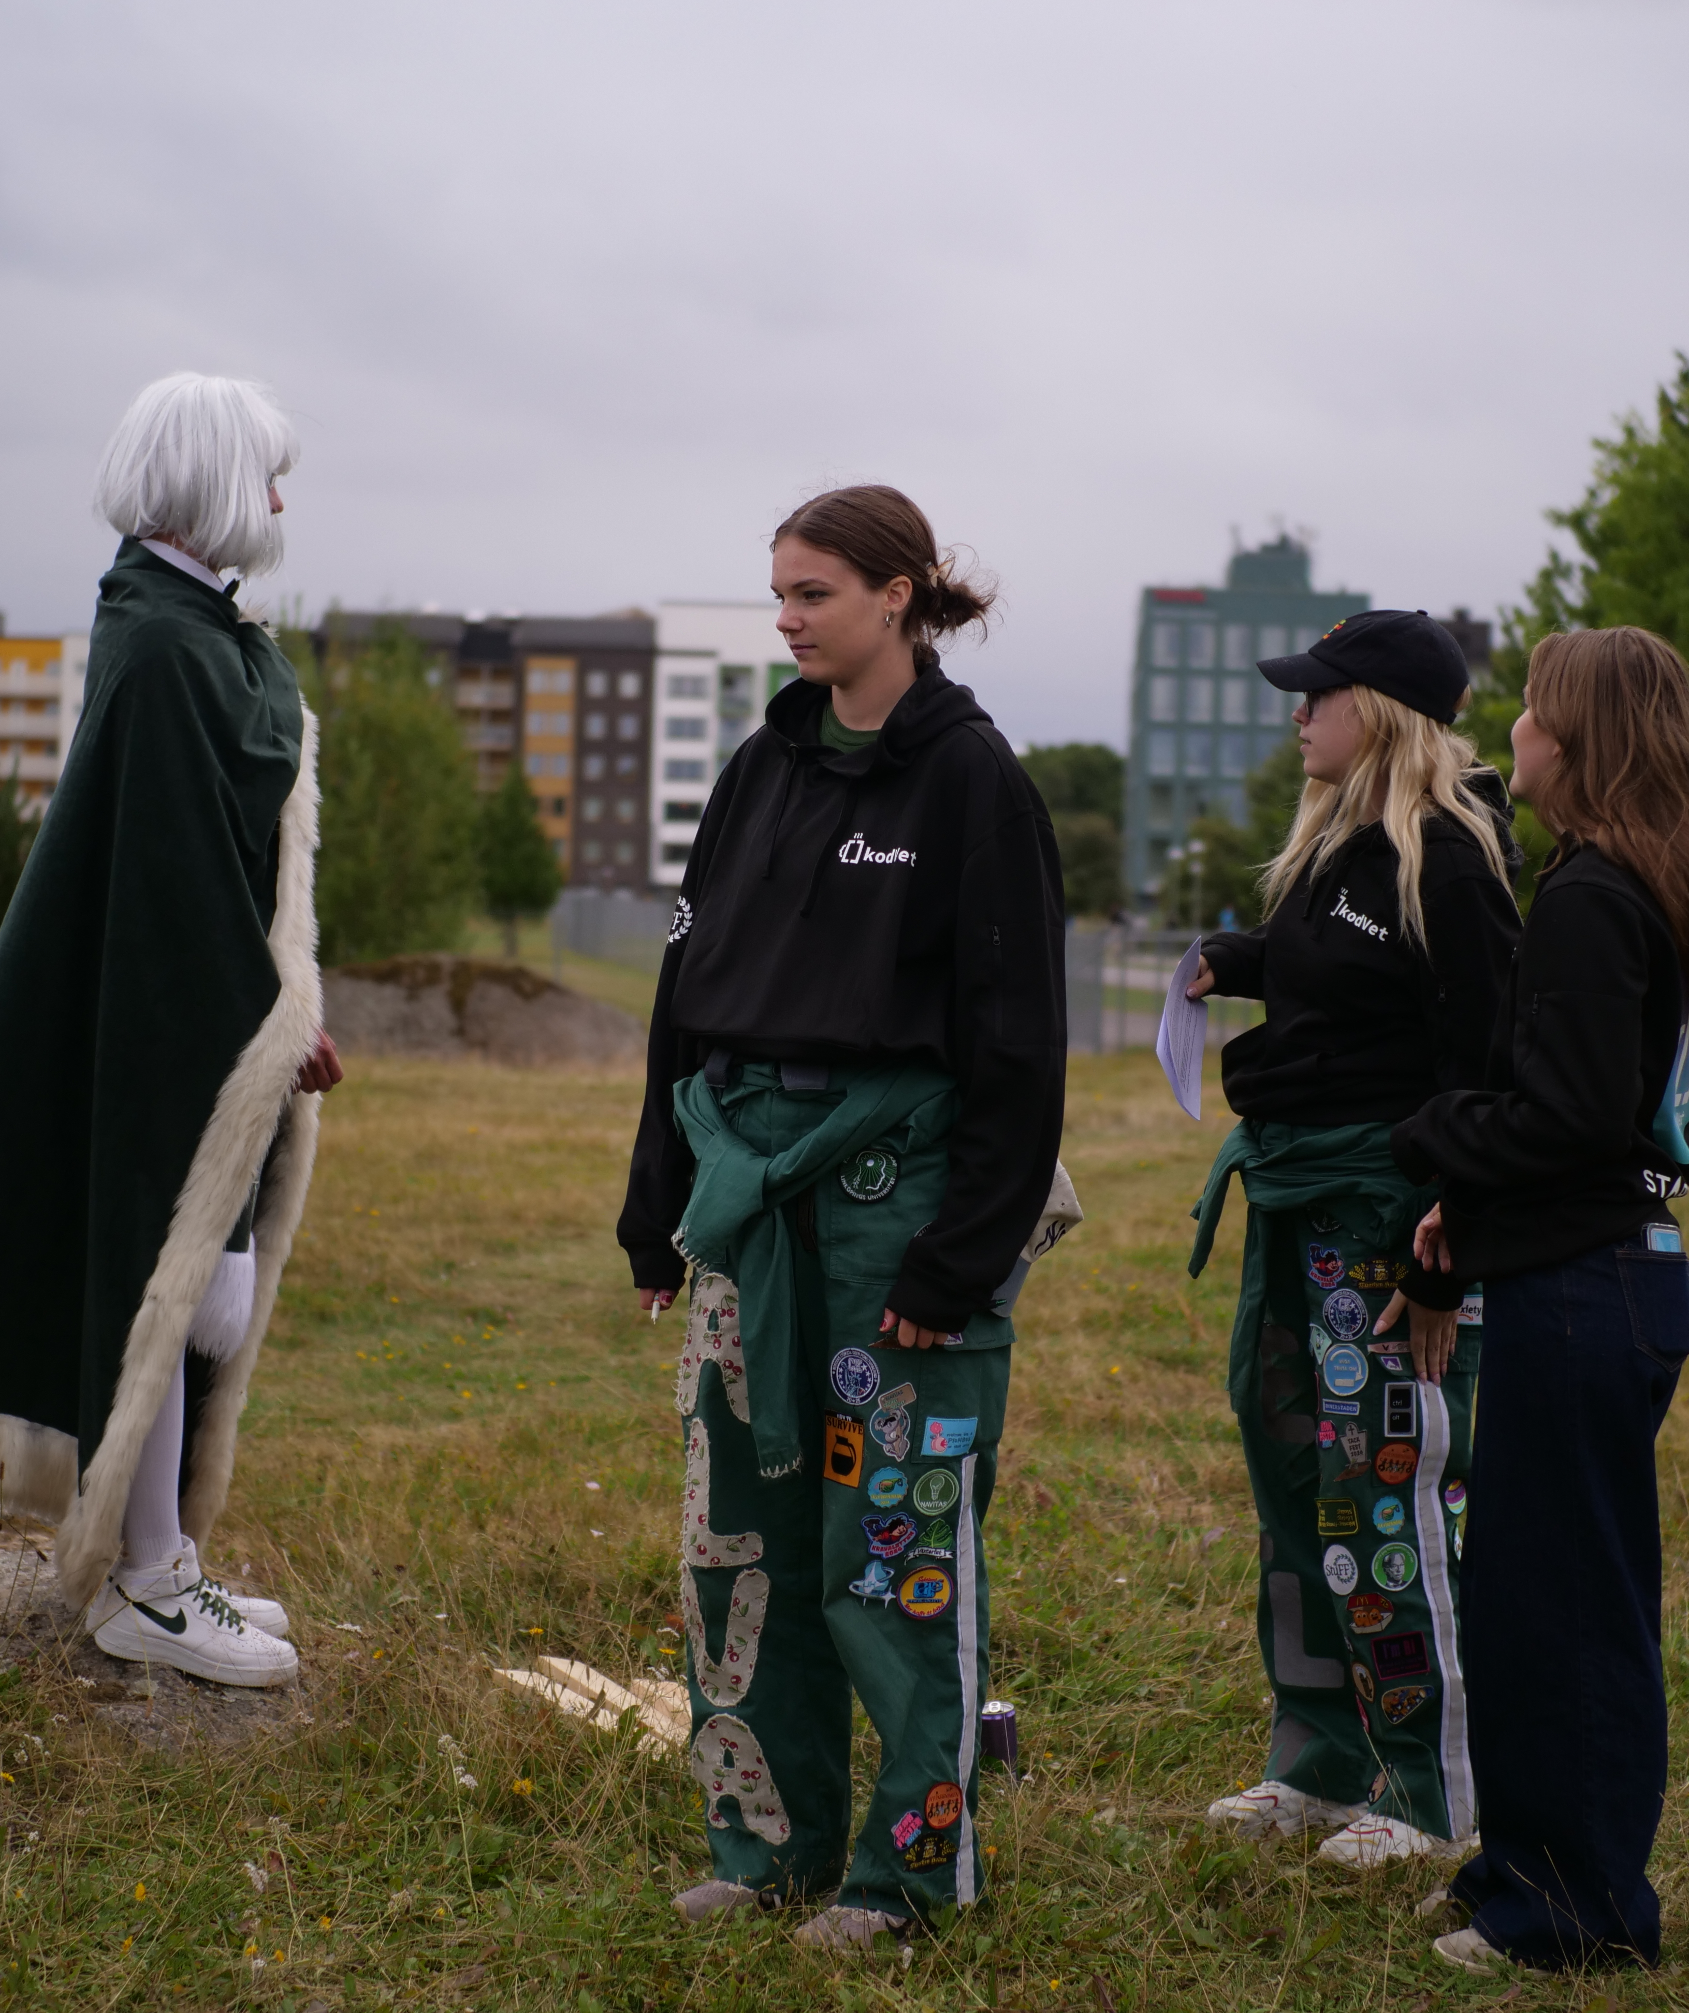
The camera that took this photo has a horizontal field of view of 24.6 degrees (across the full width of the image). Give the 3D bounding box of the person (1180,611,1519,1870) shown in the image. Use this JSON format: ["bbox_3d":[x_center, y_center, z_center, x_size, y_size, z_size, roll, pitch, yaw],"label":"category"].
[{"bbox_3d":[0.669,0.299,5.100,0.440,1.650,0.500,0,2,-41],"label":"person"}]

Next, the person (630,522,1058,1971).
[{"bbox_3d":[-0.001,0.244,4.670,0.520,1.730,0.360,2,2,25],"label":"person"}]

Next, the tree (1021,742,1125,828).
[{"bbox_3d":[7.065,-5.510,125.000,5.200,6.200,5.000,1,1,0],"label":"tree"}]

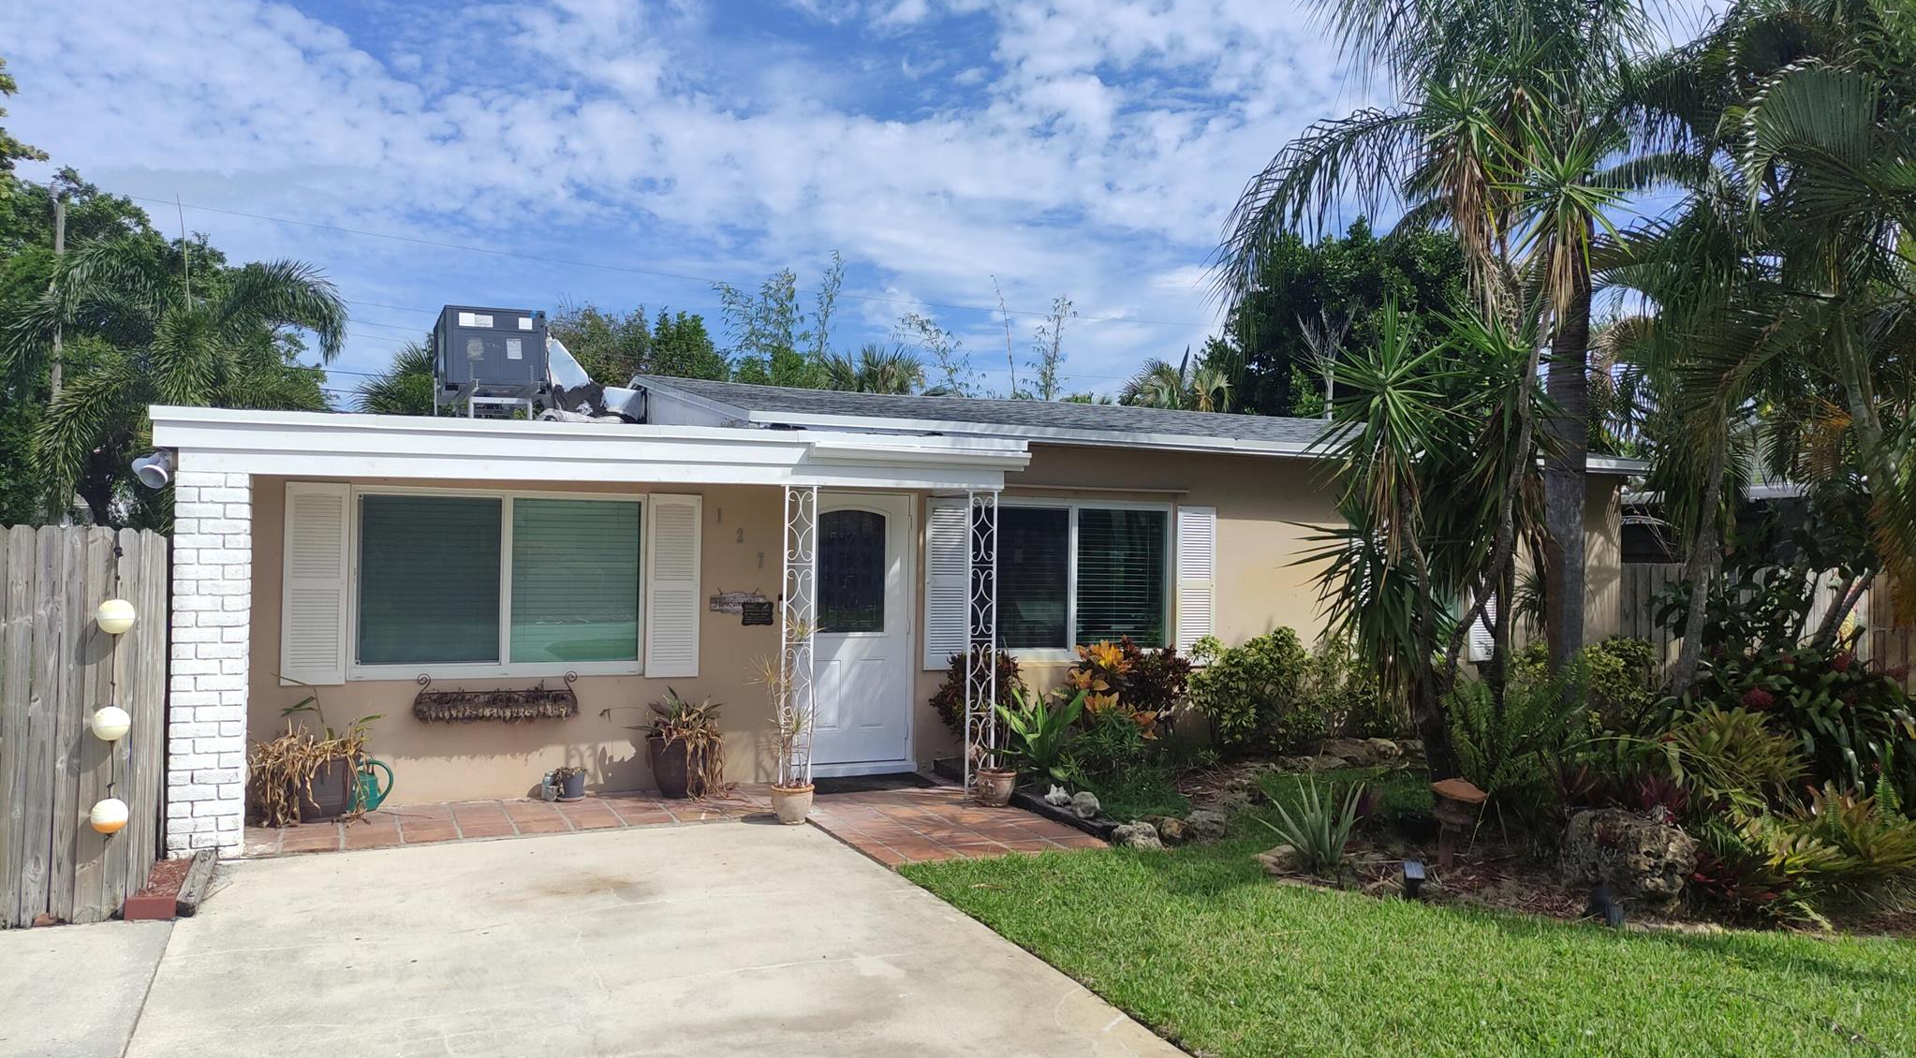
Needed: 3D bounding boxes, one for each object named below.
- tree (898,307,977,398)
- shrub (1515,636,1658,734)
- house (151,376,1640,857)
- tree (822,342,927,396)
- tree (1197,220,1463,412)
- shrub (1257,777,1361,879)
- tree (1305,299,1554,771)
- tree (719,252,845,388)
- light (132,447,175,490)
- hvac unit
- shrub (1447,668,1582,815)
[{"bbox_3d":[-0.372,-0.755,22.004,1.500,5.437,1.400,1,0,0],"label":"tree"},{"bbox_3d":[5.759,1.483,12.701,1.250,1.017,1.050,1,0,0],"label":"shrub"},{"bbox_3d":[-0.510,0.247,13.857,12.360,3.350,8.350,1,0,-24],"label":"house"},{"bbox_3d":[-1.765,-0.928,28.004,2.200,5.714,2.200,1,0,0],"label":"tree"},{"bbox_3d":[6.754,-1.738,25.005,4.800,7.662,4.500,1,0,0],"label":"tree"},{"bbox_3d":[2.037,1.706,8.050,0.580,0.504,0.560,1,0,0],"label":"shrub"},{"bbox_3d":[3.558,0.098,10.603,1.880,3.749,1.750,1,0,0],"label":"tree"},{"bbox_3d":[-2.891,-1.243,22.004,2.100,6.317,2.000,1,0,0],"label":"tree"},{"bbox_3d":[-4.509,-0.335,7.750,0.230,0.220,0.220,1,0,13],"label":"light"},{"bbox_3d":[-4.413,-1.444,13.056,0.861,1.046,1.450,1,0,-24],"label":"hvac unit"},{"bbox_3d":[3.969,1.490,9.901,0.930,0.924,0.880,1,0,0],"label":"shrub"}]

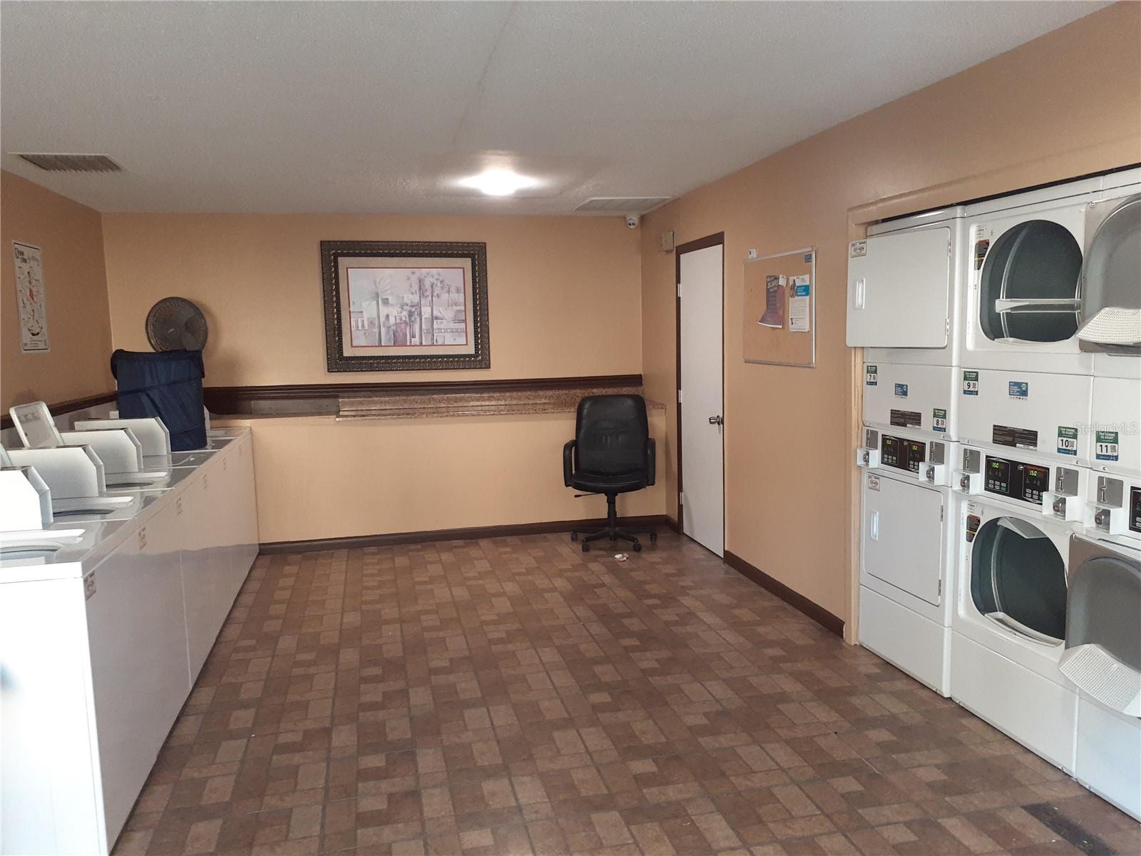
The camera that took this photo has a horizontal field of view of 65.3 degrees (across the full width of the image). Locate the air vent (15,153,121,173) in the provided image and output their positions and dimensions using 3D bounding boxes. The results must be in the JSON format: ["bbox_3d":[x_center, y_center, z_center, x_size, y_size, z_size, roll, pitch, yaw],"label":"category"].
[{"bbox_3d":[-2.654,-1.412,4.776,0.420,0.025,0.520,-3,6,-13],"label":"air vent"}]

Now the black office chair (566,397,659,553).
[{"bbox_3d":[0.305,0.310,6.491,0.660,1.090,0.640,-1,6,7],"label":"black office chair"}]

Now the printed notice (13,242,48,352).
[{"bbox_3d":[-3.130,-0.747,5.175,0.010,0.610,0.423,-3,6,-13],"label":"printed notice"}]

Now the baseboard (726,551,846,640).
[{"bbox_3d":[1.208,0.934,5.183,0.018,0.083,1.520,-3,6,-13],"label":"baseboard"}]

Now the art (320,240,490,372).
[{"bbox_3d":[-1.285,-0.958,7.041,1.270,1.010,0.050,-3,6,-13],"label":"art"}]

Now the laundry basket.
[{"bbox_3d":[-2.507,-0.171,5.453,0.490,0.585,0.440,-3,6,-13],"label":"laundry basket"}]

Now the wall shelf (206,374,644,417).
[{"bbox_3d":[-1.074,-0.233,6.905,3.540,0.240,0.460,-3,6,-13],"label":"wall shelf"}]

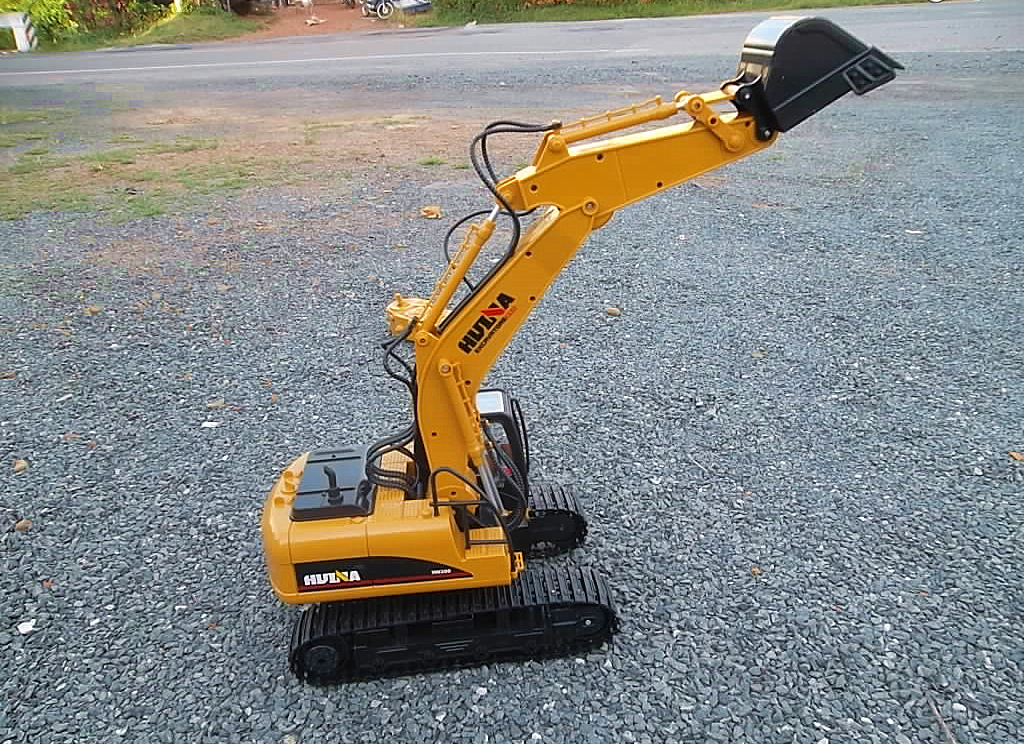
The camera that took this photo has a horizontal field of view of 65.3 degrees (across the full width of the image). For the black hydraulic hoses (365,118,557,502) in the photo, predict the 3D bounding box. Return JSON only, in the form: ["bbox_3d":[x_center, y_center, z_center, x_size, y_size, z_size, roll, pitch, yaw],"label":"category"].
[{"bbox_3d":[-0.046,-0.037,0.653,0.182,0.320,0.058,-5,25,-1],"label":"black hydraulic hoses"}]

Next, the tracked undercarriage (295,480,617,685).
[{"bbox_3d":[-0.055,0.186,0.733,0.270,0.057,0.176,-5,25,-5],"label":"tracked undercarriage"}]

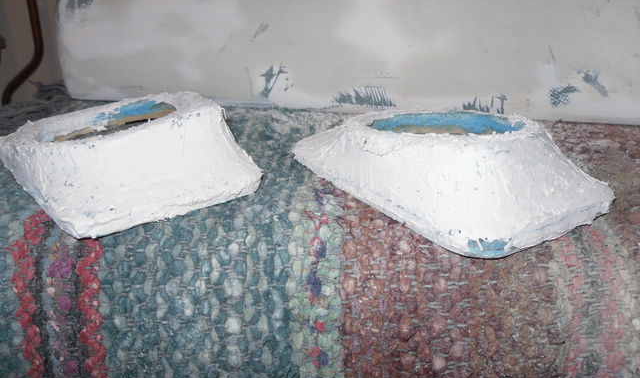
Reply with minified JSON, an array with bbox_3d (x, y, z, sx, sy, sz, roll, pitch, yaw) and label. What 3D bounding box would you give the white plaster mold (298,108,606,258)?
[{"bbox_3d":[0.113,-0.045,0.585,0.174,0.070,0.246,-18,31,-32],"label":"white plaster mold"}]

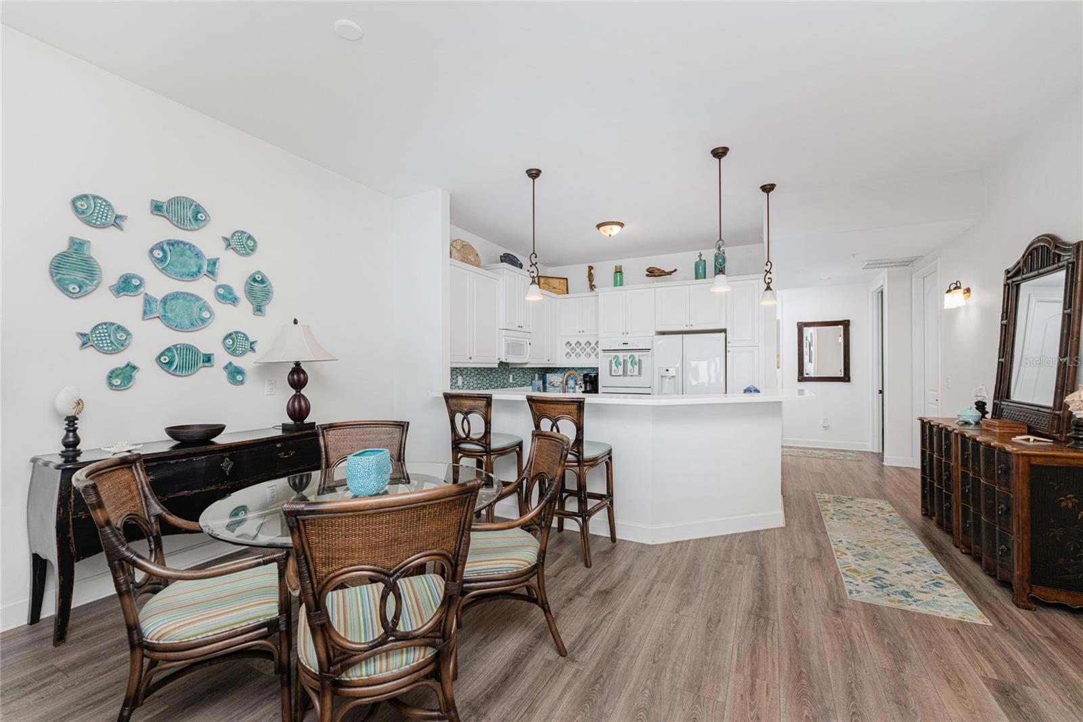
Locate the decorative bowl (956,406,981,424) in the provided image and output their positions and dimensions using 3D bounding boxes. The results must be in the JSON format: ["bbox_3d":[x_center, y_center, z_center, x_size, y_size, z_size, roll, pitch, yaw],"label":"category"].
[{"bbox_3d":[3.656,0.457,3.602,0.175,0.142,0.175,0,-1,29],"label":"decorative bowl"}]

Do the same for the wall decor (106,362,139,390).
[{"bbox_3d":[-2.489,0.088,2.502,0.025,0.168,0.148,0,-1,29],"label":"wall decor"}]

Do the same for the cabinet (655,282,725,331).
[{"bbox_3d":[2.160,-0.730,6.009,0.920,0.625,0.600,0,-1,29],"label":"cabinet"}]

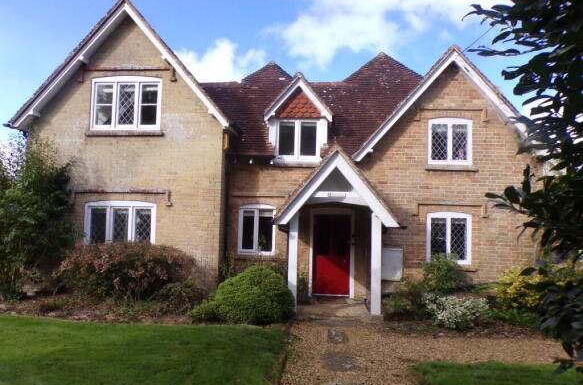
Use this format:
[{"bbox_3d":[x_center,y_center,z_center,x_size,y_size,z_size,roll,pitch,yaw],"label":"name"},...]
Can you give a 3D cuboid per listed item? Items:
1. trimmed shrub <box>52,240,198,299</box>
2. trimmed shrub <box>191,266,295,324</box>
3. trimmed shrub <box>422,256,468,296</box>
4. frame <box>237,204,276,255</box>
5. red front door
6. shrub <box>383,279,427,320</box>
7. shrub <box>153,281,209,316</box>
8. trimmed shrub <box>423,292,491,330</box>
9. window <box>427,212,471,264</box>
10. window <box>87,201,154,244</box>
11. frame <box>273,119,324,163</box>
[{"bbox_3d":[-3.234,1.576,7.951,2.545,1.179,1.150,1,-3,6],"label":"trimmed shrub"},{"bbox_3d":[-0.878,1.850,7.598,1.806,0.910,1.300,1,-3,6],"label":"trimmed shrub"},{"bbox_3d":[3.107,1.836,8.209,0.876,1.146,0.800,1,-3,6],"label":"trimmed shrub"},{"bbox_3d":[-0.788,0.854,9.264,0.861,1.151,0.100,1,-3,6],"label":"frame"},{"bbox_3d":[0.907,1.399,9.107,0.837,1.803,0.070,1,-3,6],"label":"red front door"},{"bbox_3d":[2.224,2.058,7.963,0.850,0.719,0.750,1,-3,6],"label":"shrub"},{"bbox_3d":[-2.148,1.961,7.710,1.084,0.559,0.750,1,-3,6],"label":"shrub"},{"bbox_3d":[3.000,2.112,7.349,1.141,0.581,0.800,1,-3,6],"label":"trimmed shrub"},{"bbox_3d":[3.424,0.994,8.802,0.934,1.132,0.100,1,-3,6],"label":"window"},{"bbox_3d":[-3.709,0.769,8.833,1.607,1.158,0.100,1,-3,6],"label":"window"},{"bbox_3d":[0.165,-1.163,9.243,1.096,1.021,0.100,1,-3,6],"label":"frame"}]

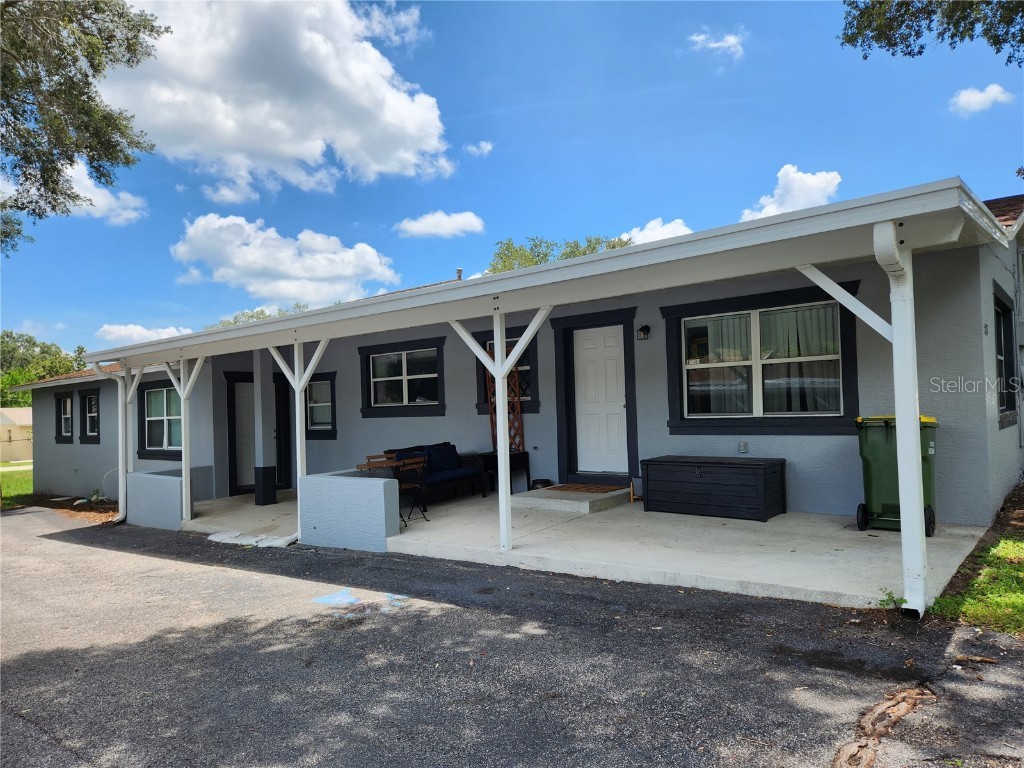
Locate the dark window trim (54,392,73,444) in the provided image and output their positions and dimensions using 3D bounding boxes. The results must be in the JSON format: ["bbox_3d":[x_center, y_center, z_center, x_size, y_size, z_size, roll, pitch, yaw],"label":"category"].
[{"bbox_3d":[-11.616,0.898,17.708,1.360,1.320,0.120,-4,-3,40],"label":"dark window trim"}]

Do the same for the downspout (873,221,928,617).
[{"bbox_3d":[2.344,0.226,4.101,0.110,2.370,0.440,-3,-3,40],"label":"downspout"}]

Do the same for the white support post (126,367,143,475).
[{"bbox_3d":[-6.283,0.610,11.236,0.110,1.740,0.110,-4,-3,40],"label":"white support post"}]

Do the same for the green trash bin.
[{"bbox_3d":[3.770,0.845,6.579,0.640,1.100,0.740,-3,-3,40],"label":"green trash bin"}]

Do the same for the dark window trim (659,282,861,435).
[{"bbox_3d":[2.842,-0.228,7.993,2.370,1.655,0.100,-3,-3,40],"label":"dark window trim"}]

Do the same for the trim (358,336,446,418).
[{"bbox_3d":[-1.950,-0.078,12.060,2.340,1.330,0.110,-4,-3,40],"label":"trim"}]

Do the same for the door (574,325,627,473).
[{"bbox_3d":[1.260,0.228,9.477,0.900,2.040,0.060,-4,-3,40],"label":"door"}]

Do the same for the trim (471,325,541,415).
[{"bbox_3d":[-0.075,-0.185,10.487,1.380,1.320,0.110,-4,-3,40],"label":"trim"}]

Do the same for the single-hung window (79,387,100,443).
[{"bbox_3d":[-10.680,0.834,17.201,1.400,1.360,0.100,-3,-3,40],"label":"single-hung window"}]

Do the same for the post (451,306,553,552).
[{"bbox_3d":[-0.079,0.442,6.377,1.250,2.200,0.090,-3,-3,40],"label":"post"}]

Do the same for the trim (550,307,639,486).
[{"bbox_3d":[1.144,0.204,9.412,1.410,2.390,0.110,-3,-3,40],"label":"trim"}]

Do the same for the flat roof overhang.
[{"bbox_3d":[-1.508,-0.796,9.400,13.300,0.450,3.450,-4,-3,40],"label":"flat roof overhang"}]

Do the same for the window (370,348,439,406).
[{"bbox_3d":[-1.924,-0.087,12.091,1.830,0.950,0.100,-4,-3,40],"label":"window"}]

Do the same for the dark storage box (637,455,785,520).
[{"bbox_3d":[2.324,1.182,7.853,1.470,0.600,0.690,-3,-3,40],"label":"dark storage box"}]

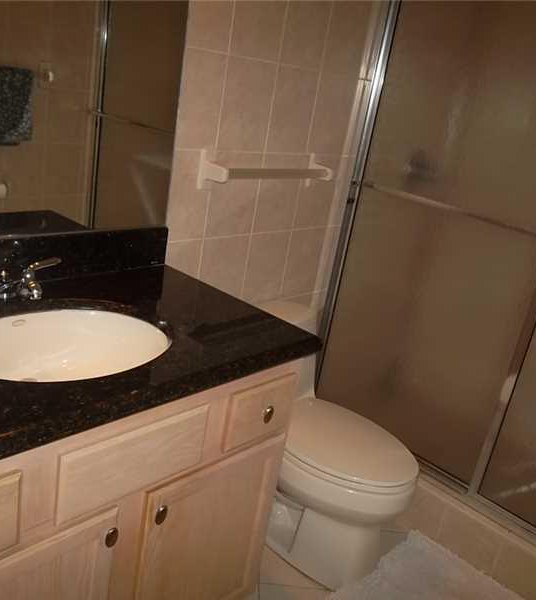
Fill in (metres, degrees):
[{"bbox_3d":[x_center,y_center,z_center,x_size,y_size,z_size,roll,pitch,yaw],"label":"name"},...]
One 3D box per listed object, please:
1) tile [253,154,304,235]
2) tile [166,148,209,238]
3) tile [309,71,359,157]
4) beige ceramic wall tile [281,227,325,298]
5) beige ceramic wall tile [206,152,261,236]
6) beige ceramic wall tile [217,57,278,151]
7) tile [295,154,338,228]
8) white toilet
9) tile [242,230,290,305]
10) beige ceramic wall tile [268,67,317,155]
[{"bbox_3d":[0.034,-0.341,1.999,0.010,0.251,0.201,25,24,37],"label":"tile"},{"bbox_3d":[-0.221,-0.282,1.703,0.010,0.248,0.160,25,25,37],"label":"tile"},{"bbox_3d":[0.208,-0.600,2.042,0.010,0.248,0.197,25,25,37],"label":"tile"},{"bbox_3d":[0.128,-0.135,2.231,0.010,0.251,0.201,25,24,37],"label":"beige ceramic wall tile"},{"bbox_3d":[-0.101,-0.312,1.850,0.010,0.251,0.201,25,24,37],"label":"beige ceramic wall tile"},{"bbox_3d":[-0.060,-0.542,1.751,0.010,0.248,0.197,25,25,37],"label":"beige ceramic wall tile"},{"bbox_3d":[0.169,-0.370,2.148,0.010,0.251,0.201,25,24,37],"label":"tile"},{"bbox_3d":[0.136,0.453,1.944,0.690,0.665,0.440,25,25,37],"label":"white toilet"},{"bbox_3d":[-0.006,-0.104,2.063,0.010,0.248,0.197,25,25,37],"label":"tile"},{"bbox_3d":[0.074,-0.576,1.916,0.010,0.251,0.201,25,24,37],"label":"beige ceramic wall tile"}]

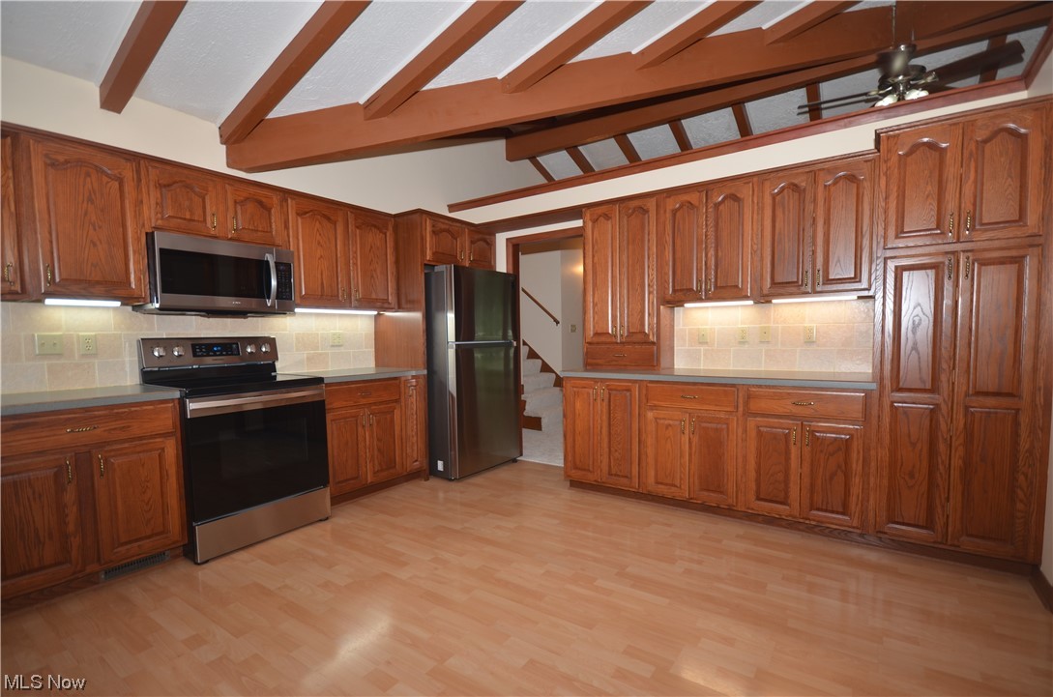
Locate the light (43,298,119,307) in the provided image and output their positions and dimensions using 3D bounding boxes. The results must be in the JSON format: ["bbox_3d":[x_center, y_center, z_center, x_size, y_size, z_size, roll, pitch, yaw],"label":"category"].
[{"bbox_3d":[-2.340,-0.228,2.464,0.085,0.030,0.293,0,2,37],"label":"light"}]

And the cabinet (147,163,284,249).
[{"bbox_3d":[-2.024,-0.866,3.027,0.315,0.400,0.801,0,2,37],"label":"cabinet"}]

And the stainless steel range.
[{"bbox_3d":[-1.786,0.520,2.903,0.715,1.182,0.760,1,3,36],"label":"stainless steel range"}]

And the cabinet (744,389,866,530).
[{"bbox_3d":[1.713,0.595,2.859,0.600,0.753,0.624,1,3,36],"label":"cabinet"}]

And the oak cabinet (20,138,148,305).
[{"bbox_3d":[-2.357,-0.629,2.485,0.317,0.777,0.468,1,3,36],"label":"oak cabinet"}]

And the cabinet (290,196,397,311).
[{"bbox_3d":[-1.509,-0.691,3.722,0.315,0.805,0.918,0,2,37],"label":"cabinet"}]

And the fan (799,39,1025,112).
[{"bbox_3d":[2.821,-2.047,3.518,1.300,0.500,1.300,1,3,36],"label":"fan"}]

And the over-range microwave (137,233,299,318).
[{"bbox_3d":[-1.946,-0.441,2.973,0.417,0.422,0.757,1,3,36],"label":"over-range microwave"}]

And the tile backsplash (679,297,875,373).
[{"bbox_3d":[1.657,-0.078,3.266,1.239,0.467,0.015,0,2,34],"label":"tile backsplash"}]

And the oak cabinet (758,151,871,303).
[{"bbox_3d":[1.810,-0.692,2.941,0.599,0.785,0.345,0,2,34],"label":"oak cabinet"}]

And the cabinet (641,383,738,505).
[{"bbox_3d":[1.193,0.591,3.253,0.626,0.780,0.595,0,2,34],"label":"cabinet"}]

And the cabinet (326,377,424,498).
[{"bbox_3d":[-1.342,0.608,3.645,0.632,0.763,0.905,1,3,36],"label":"cabinet"}]

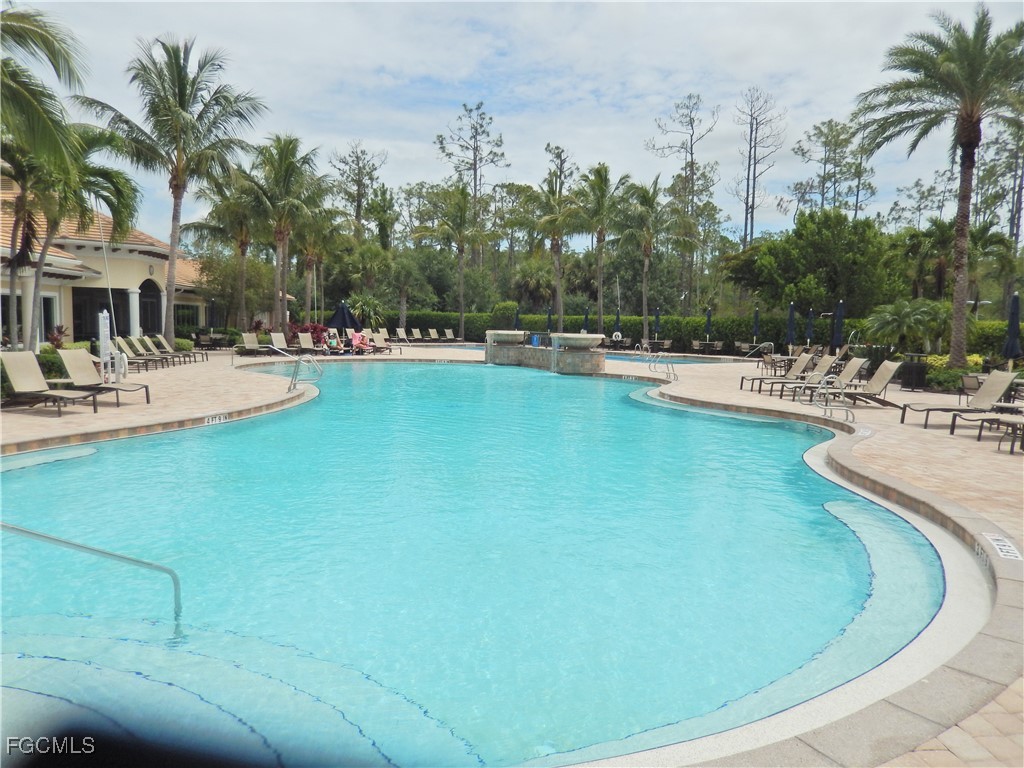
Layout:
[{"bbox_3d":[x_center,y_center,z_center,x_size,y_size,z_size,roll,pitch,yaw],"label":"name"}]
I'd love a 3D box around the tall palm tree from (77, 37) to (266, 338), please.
[{"bbox_3d":[-15.789,-8.652,34.404,8.400,14.330,8.000,1,5,0],"label":"tall palm tree"}]

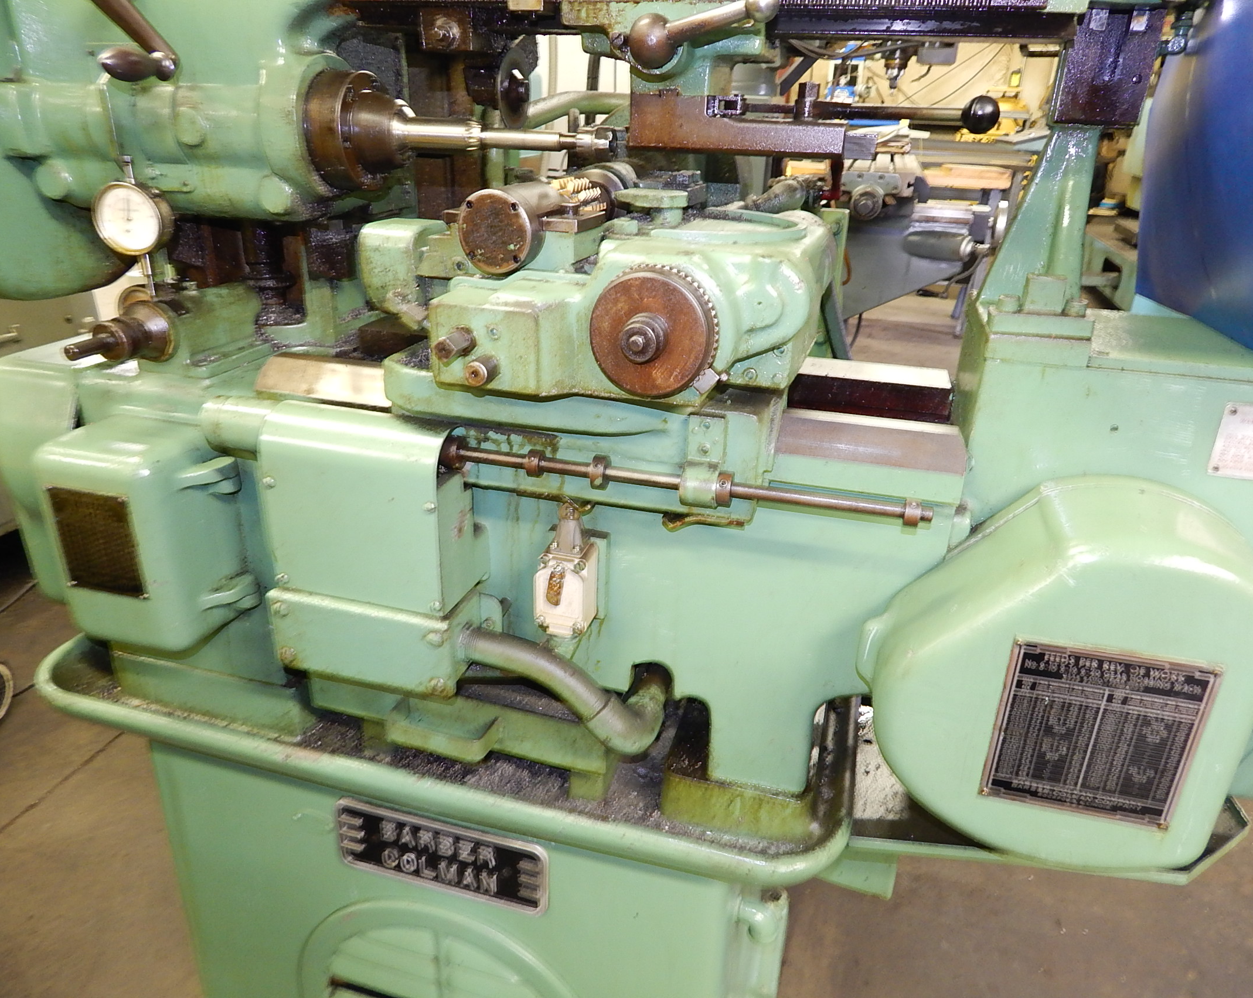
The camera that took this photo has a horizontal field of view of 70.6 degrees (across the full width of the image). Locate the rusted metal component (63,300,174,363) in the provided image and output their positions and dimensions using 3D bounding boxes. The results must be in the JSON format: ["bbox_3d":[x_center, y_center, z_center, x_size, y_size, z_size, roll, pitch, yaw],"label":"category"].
[{"bbox_3d":[-0.473,-0.146,0.822,0.060,0.060,0.107,8,23,13],"label":"rusted metal component"}]

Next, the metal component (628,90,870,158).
[{"bbox_3d":[0.113,-0.350,0.826,0.213,0.050,0.056,8,23,13],"label":"metal component"}]

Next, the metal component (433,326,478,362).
[{"bbox_3d":[-0.126,-0.115,0.661,0.019,0.019,0.050,8,23,13],"label":"metal component"}]

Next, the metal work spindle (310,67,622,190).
[{"bbox_3d":[-0.169,-0.371,0.902,0.329,0.116,0.116,8,23,13],"label":"metal work spindle"}]

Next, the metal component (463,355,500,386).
[{"bbox_3d":[-0.108,-0.098,0.671,0.019,0.019,0.031,8,23,13],"label":"metal component"}]

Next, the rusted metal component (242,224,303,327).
[{"bbox_3d":[-0.410,-0.258,1.023,0.067,0.118,0.067,8,23,13],"label":"rusted metal component"}]

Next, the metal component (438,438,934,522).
[{"bbox_3d":[0.030,-0.015,0.713,0.413,0.024,0.024,8,23,13],"label":"metal component"}]

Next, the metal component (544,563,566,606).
[{"bbox_3d":[-0.058,0.070,0.724,0.012,0.039,0.006,15,24,10],"label":"metal component"}]

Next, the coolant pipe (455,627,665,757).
[{"bbox_3d":[-0.057,0.159,0.841,0.183,0.095,0.135,8,23,13],"label":"coolant pipe"}]

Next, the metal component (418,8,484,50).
[{"bbox_3d":[-0.179,-0.488,0.924,0.062,0.038,0.056,8,23,13],"label":"metal component"}]

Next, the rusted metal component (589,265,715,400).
[{"bbox_3d":[0.015,-0.118,0.636,0.097,0.097,0.056,8,23,13],"label":"rusted metal component"}]

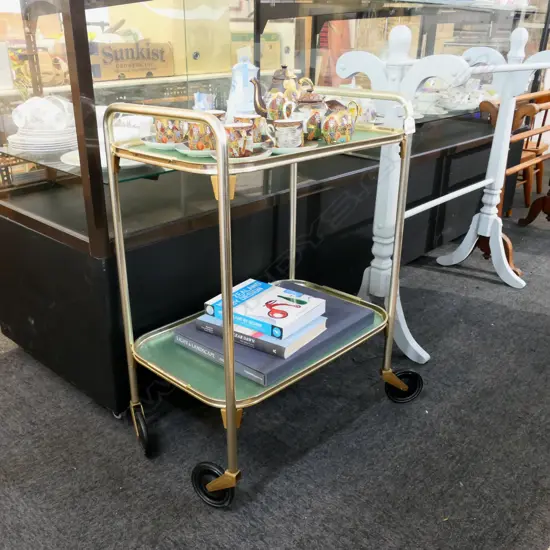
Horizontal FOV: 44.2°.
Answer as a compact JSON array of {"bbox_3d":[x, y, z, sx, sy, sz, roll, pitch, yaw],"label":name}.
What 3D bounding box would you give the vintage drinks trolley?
[{"bbox_3d":[-0.018,-0.026,1.636,0.386,0.783,0.613,19,27,40],"label":"vintage drinks trolley"}]

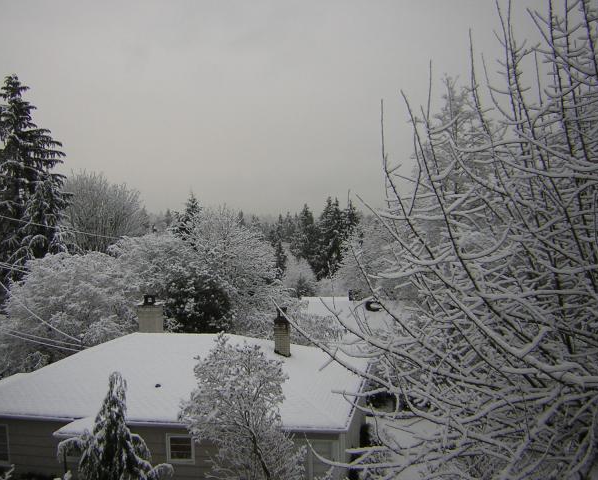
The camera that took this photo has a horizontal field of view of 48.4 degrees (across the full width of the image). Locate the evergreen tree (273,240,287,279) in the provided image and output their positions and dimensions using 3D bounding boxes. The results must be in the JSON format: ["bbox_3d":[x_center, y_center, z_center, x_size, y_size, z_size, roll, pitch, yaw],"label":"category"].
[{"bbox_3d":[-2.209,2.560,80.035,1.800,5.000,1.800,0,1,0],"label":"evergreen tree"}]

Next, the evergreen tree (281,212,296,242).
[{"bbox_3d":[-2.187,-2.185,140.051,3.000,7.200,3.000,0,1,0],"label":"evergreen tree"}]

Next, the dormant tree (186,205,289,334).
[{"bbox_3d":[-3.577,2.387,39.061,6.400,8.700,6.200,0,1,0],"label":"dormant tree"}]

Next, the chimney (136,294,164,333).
[{"bbox_3d":[-5.324,2.677,23.810,0.700,1.420,0.700,0,1,10],"label":"chimney"}]

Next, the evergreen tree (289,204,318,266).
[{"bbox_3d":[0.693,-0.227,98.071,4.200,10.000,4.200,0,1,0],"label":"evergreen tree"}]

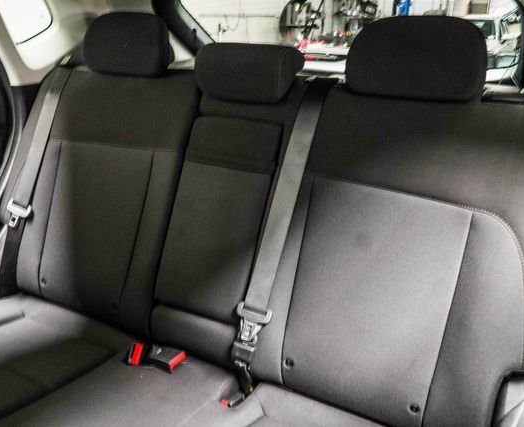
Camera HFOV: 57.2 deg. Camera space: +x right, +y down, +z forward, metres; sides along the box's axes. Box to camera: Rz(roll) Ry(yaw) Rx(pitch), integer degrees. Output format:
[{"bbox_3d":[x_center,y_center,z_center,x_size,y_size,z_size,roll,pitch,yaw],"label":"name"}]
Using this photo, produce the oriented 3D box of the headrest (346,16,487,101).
[{"bbox_3d":[0.303,-0.307,0.945,0.262,0.158,0.110,11,14,24],"label":"headrest"}]

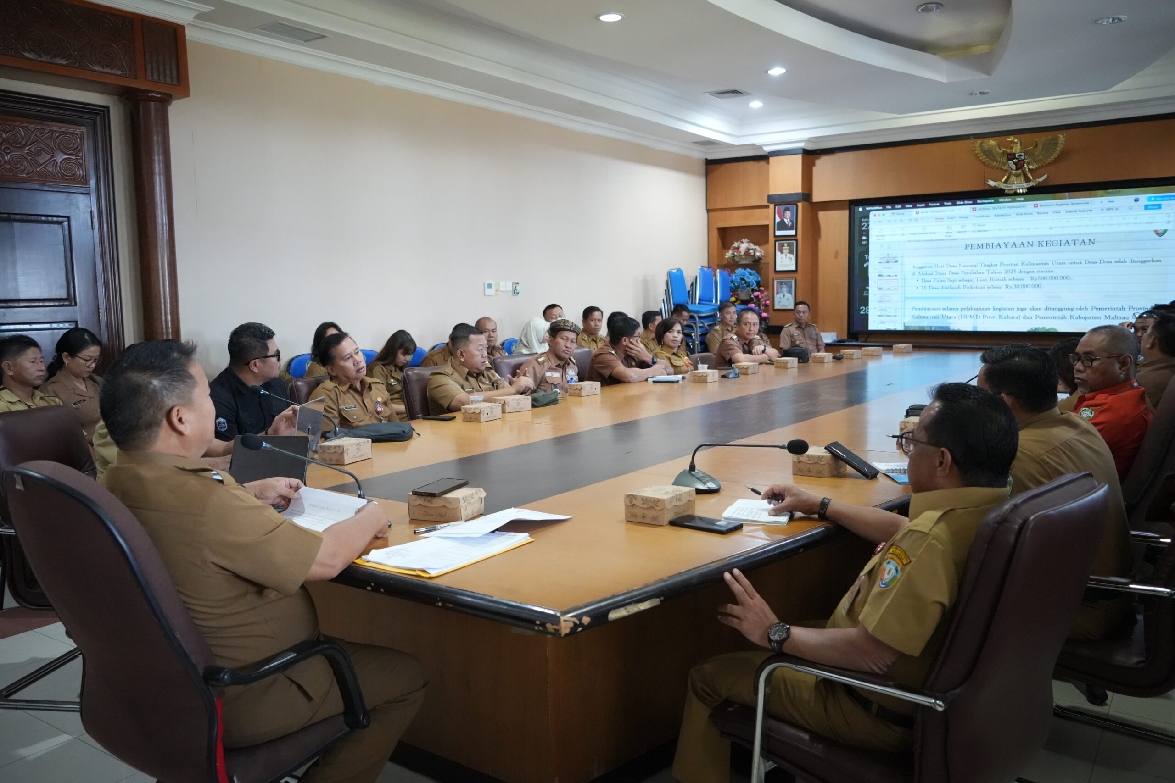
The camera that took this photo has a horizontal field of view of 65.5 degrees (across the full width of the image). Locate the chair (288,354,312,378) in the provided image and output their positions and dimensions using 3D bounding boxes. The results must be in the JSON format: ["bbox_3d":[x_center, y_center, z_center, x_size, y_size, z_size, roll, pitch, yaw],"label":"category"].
[{"bbox_3d":[-1.962,0.177,7.005,0.550,0.900,0.460,4,7,35],"label":"chair"}]

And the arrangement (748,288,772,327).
[{"bbox_3d":[2.053,-1.001,10.900,0.270,0.450,0.260,3,8,34],"label":"arrangement"}]

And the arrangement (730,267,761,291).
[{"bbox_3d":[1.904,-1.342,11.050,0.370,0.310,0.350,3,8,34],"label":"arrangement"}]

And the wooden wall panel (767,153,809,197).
[{"bbox_3d":[2.627,-2.830,11.924,0.440,0.500,0.170,4,7,35],"label":"wooden wall panel"}]

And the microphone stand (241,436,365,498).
[{"bbox_3d":[-0.728,0.233,2.424,0.349,0.257,0.110,-3,7,-21],"label":"microphone stand"}]

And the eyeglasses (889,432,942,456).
[{"bbox_3d":[0.771,0.121,2.100,0.145,0.045,0.140,10,10,26],"label":"eyeglasses"}]

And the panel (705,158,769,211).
[{"bbox_3d":[1.798,-2.469,10.942,0.811,0.525,0.040,3,8,34],"label":"panel"}]

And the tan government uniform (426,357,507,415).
[{"bbox_3d":[-0.672,0.115,5.102,0.380,0.620,0.500,2,6,21],"label":"tan government uniform"}]

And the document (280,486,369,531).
[{"bbox_3d":[-0.627,0.288,2.160,0.210,0.020,0.280,4,29,35],"label":"document"}]

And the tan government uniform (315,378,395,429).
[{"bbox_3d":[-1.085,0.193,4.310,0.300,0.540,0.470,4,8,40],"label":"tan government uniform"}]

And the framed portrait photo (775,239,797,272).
[{"bbox_3d":[2.593,-1.769,11.944,0.314,0.420,0.030,4,7,35],"label":"framed portrait photo"}]

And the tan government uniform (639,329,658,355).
[{"bbox_3d":[0.778,-0.393,10.363,0.320,0.620,0.460,1,6,18],"label":"tan government uniform"}]

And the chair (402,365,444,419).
[{"bbox_3d":[-0.591,0.337,5.126,0.640,0.980,0.600,3,8,34],"label":"chair"}]

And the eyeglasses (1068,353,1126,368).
[{"bbox_3d":[1.730,-0.106,3.100,0.140,0.045,0.140,-2,6,-9],"label":"eyeglasses"}]

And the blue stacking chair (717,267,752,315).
[{"bbox_3d":[2.005,-1.159,12.066,0.550,0.900,0.450,4,7,35],"label":"blue stacking chair"}]

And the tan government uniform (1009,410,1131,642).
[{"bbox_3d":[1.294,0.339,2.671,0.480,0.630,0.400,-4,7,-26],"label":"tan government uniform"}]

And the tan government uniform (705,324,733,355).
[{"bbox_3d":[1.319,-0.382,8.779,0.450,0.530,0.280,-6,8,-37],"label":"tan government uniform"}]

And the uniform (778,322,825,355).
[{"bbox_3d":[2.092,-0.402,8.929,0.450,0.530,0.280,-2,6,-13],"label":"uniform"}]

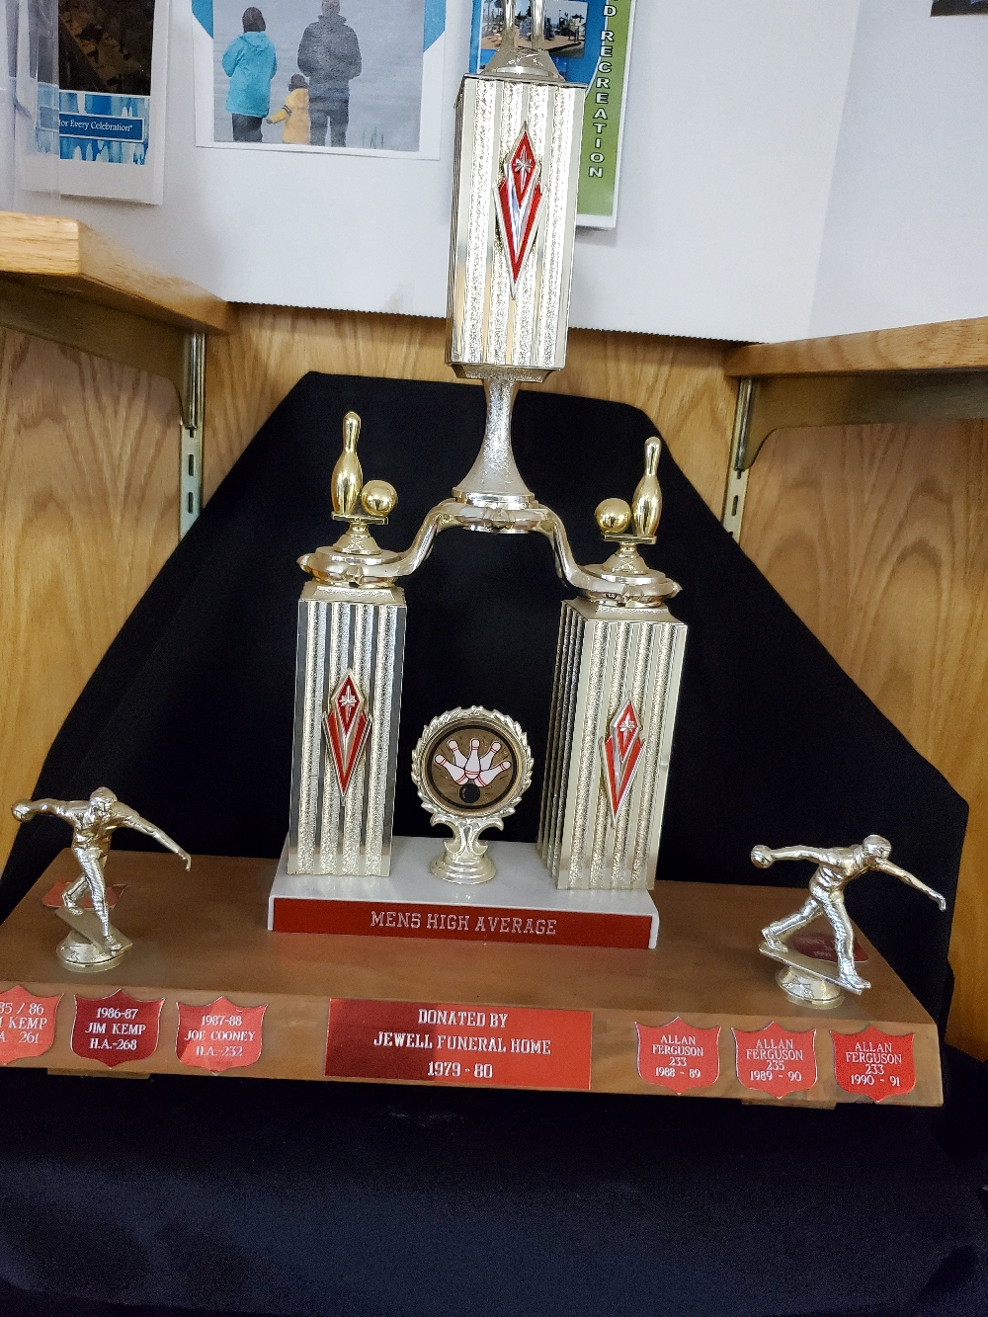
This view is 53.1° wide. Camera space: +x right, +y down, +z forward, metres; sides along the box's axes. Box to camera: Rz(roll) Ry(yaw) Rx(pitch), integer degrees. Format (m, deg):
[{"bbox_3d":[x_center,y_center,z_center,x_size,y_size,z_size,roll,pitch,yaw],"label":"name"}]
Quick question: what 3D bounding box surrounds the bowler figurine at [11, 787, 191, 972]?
[{"bbox_3d":[-0.176,0.096,0.439,0.051,0.088,0.077,-8,19,-44],"label":"bowler figurine"}]

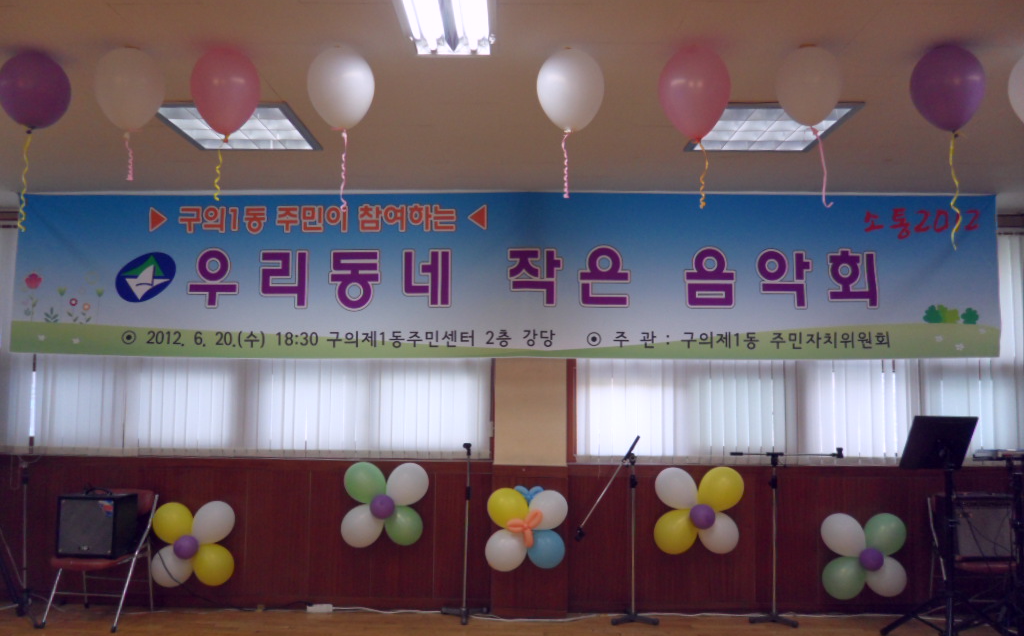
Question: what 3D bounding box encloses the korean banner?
[{"bbox_3d":[-0.077,-0.260,4.850,5.969,0.960,0.050,0,-5,1],"label":"korean banner"}]

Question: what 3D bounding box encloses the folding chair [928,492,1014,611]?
[{"bbox_3d":[2.621,1.372,4.468,0.460,0.745,0.480,0,-5,4],"label":"folding chair"}]

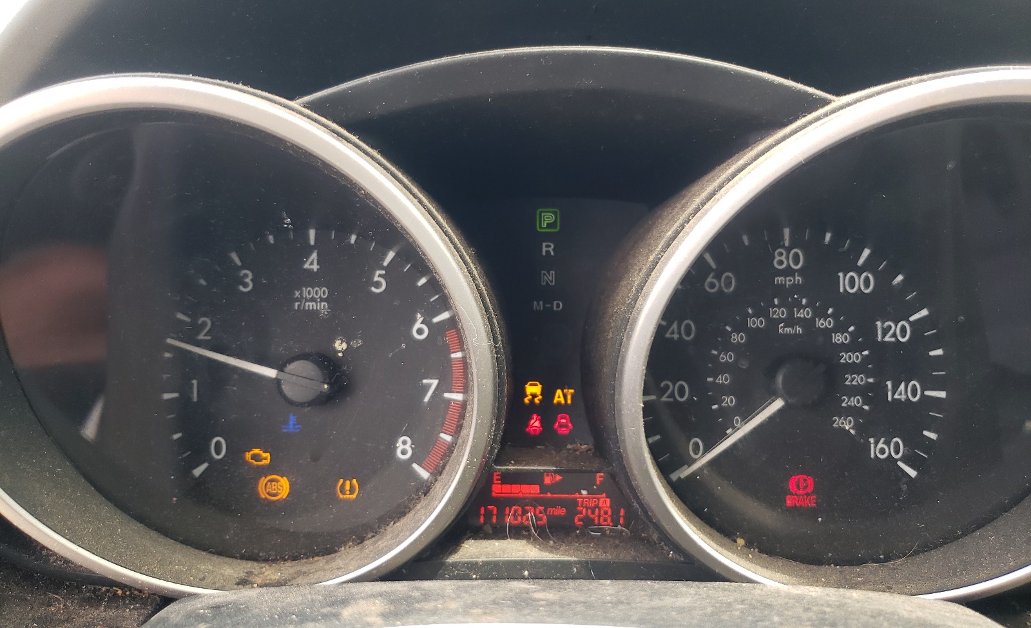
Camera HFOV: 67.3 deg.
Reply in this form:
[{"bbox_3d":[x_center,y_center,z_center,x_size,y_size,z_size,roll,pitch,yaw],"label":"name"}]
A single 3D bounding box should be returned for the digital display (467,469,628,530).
[{"bbox_3d":[0.010,0.055,0.233,0.048,0.018,0.007,0,-7,1],"label":"digital display"}]

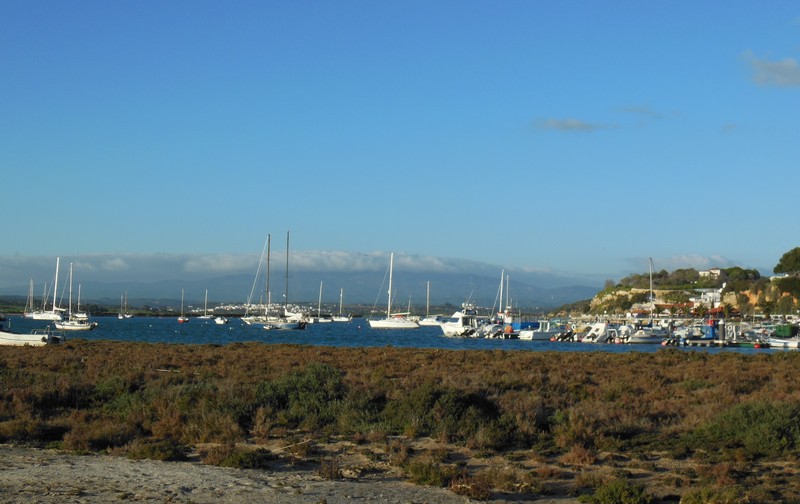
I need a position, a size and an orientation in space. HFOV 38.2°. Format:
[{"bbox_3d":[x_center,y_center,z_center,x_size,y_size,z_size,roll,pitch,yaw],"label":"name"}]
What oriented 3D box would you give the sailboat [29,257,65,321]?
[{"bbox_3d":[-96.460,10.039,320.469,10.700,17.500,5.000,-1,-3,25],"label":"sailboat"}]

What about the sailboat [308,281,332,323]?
[{"bbox_3d":[-22.668,14.143,330.322,8.200,12.000,2.800,-1,-3,28],"label":"sailboat"}]

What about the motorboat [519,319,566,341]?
[{"bbox_3d":[15.157,8.271,122.058,5.400,2.150,2.000,2,-4,-33],"label":"motorboat"}]

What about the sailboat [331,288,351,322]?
[{"bbox_3d":[-17.538,16.019,350.273,7.200,10.200,2.500,-1,-4,29],"label":"sailboat"}]

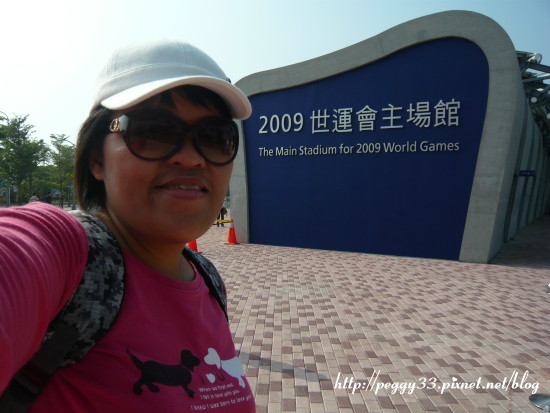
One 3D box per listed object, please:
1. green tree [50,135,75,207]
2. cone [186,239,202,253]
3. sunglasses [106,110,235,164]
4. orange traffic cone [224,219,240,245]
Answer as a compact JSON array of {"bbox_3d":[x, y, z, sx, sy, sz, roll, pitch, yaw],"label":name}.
[{"bbox_3d":[-14.849,-2.383,31.048,2.200,5.300,2.200,0,2,-26],"label":"green tree"},{"bbox_3d":[-1.990,0.754,10.864,0.420,0.720,0.420,1,2,-10],"label":"cone"},{"bbox_3d":[-0.128,-0.076,0.535,0.143,0.053,0.142,0,4,-32],"label":"sunglasses"},{"bbox_3d":[-1.220,0.708,12.837,0.420,0.720,0.420,1,2,-5],"label":"orange traffic cone"}]

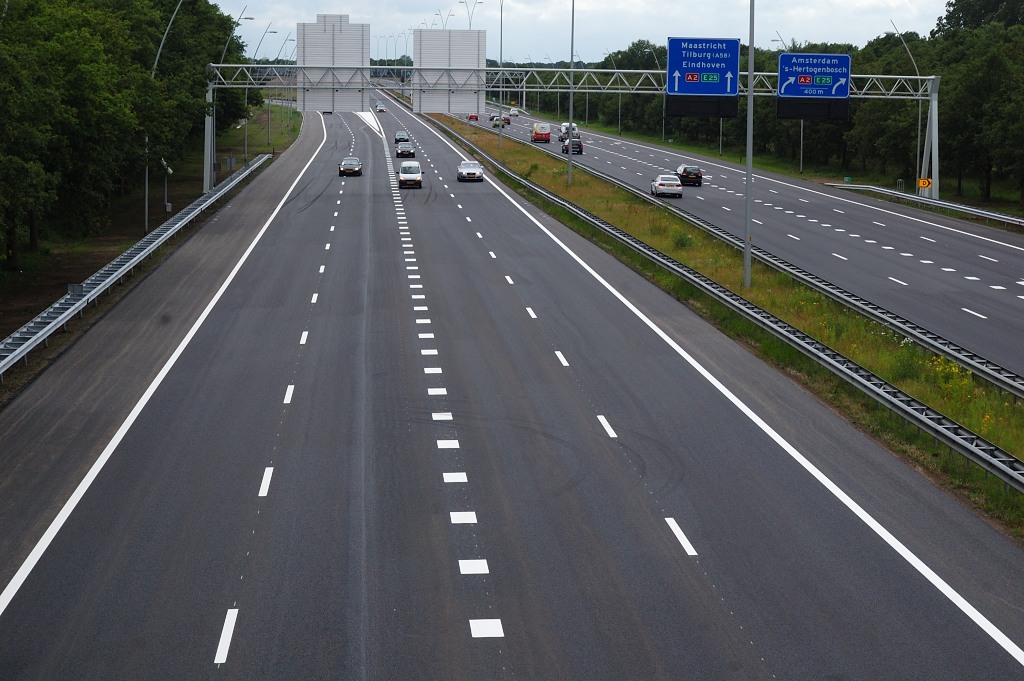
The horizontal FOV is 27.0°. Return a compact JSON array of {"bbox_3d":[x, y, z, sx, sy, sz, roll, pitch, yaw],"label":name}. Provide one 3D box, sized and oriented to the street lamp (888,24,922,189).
[{"bbox_3d":[29.741,-17.664,162.324,2.980,13.390,0.380,0,7,-3],"label":"street lamp"}]

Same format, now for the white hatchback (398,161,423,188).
[{"bbox_3d":[-7.380,-12.017,155.155,1.680,1.820,4.050,0,7,-4],"label":"white hatchback"}]

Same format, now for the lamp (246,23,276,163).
[{"bbox_3d":[-24.072,-23.752,204.476,3.120,13.320,0.380,0,7,-4],"label":"lamp"}]

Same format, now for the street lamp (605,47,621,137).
[{"bbox_3d":[15.250,-37.784,323.684,2.980,13.040,0.380,0,7,-4],"label":"street lamp"}]

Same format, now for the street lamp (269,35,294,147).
[{"bbox_3d":[-27.455,-29.870,253.575,3.120,13.290,0.380,0,7,-4],"label":"street lamp"}]

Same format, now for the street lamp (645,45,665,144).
[{"bbox_3d":[19.201,-33.240,287.144,2.980,13.110,0.380,0,7,-4],"label":"street lamp"}]

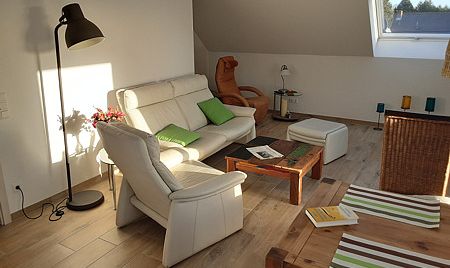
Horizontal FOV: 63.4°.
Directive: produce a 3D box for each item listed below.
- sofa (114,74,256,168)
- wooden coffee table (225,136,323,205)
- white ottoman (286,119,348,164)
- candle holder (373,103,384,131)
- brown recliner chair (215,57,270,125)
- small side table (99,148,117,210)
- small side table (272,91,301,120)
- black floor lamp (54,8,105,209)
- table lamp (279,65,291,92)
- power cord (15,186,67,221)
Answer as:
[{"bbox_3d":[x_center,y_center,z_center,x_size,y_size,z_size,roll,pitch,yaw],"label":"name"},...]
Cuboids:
[{"bbox_3d":[-0.390,-0.116,4.480,0.941,0.982,1.822,9,19,29],"label":"sofa"},{"bbox_3d":[0.554,0.367,3.929,0.796,0.364,0.775,9,19,28],"label":"wooden coffee table"},{"bbox_3d":[1.231,0.079,4.834,0.567,0.405,0.567,-15,22,-42],"label":"white ottoman"},{"bbox_3d":[2.554,-0.286,6.018,0.142,0.435,0.142,9,19,29],"label":"candle holder"},{"bbox_3d":[0.281,-0.747,6.359,0.931,1.134,0.790,8,18,25],"label":"brown recliner chair"},{"bbox_3d":[-0.985,0.419,3.595,0.537,0.456,0.537,9,19,29],"label":"small side table"},{"bbox_3d":[1.111,-0.523,6.744,0.557,0.486,0.557,0,16,0],"label":"small side table"},{"bbox_3d":[-1.269,-0.214,3.326,0.435,1.822,0.314,-2,16,-6],"label":"black floor lamp"},{"bbox_3d":[1.143,-1.039,6.794,0.223,0.476,0.202,9,19,29],"label":"table lamp"},{"bbox_3d":[-1.597,0.579,3.303,0.314,0.314,0.375,9,19,29],"label":"power cord"}]

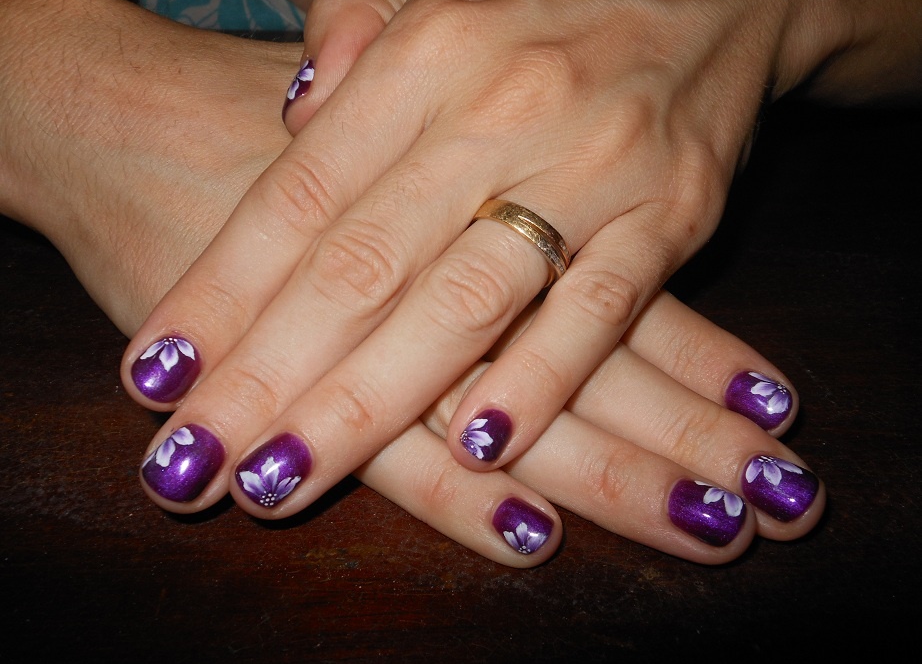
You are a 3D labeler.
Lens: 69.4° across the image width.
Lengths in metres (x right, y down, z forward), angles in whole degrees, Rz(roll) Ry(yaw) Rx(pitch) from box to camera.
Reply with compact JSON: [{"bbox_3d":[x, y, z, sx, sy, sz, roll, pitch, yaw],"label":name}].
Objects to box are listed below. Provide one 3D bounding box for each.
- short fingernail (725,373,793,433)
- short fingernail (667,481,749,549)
[{"bbox_3d":[0.063,0.015,0.140,0.013,0.003,0.009,33,92,36],"label":"short fingernail"},{"bbox_3d":[0.045,0.034,0.122,0.012,0.003,0.009,26,81,31],"label":"short fingernail"}]

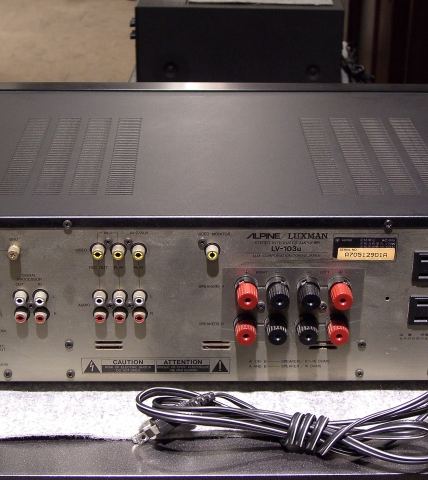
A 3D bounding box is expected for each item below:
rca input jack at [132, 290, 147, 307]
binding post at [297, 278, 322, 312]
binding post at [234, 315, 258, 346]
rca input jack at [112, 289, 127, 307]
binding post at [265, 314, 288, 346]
[{"bbox_3d":[-0.053,0.042,0.753,0.010,0.010,0.009,0,25,-2],"label":"rca input jack"},{"bbox_3d":[0.068,0.039,0.741,0.016,0.016,0.022,0,25,-1],"label":"binding post"},{"bbox_3d":[0.023,0.065,0.753,0.016,0.016,0.018,0,25,-2],"label":"binding post"},{"bbox_3d":[-0.067,0.042,0.748,0.010,0.010,0.009,0,25,-1],"label":"rca input jack"},{"bbox_3d":[0.045,0.065,0.760,0.015,0.015,0.021,0,25,-2],"label":"binding post"}]

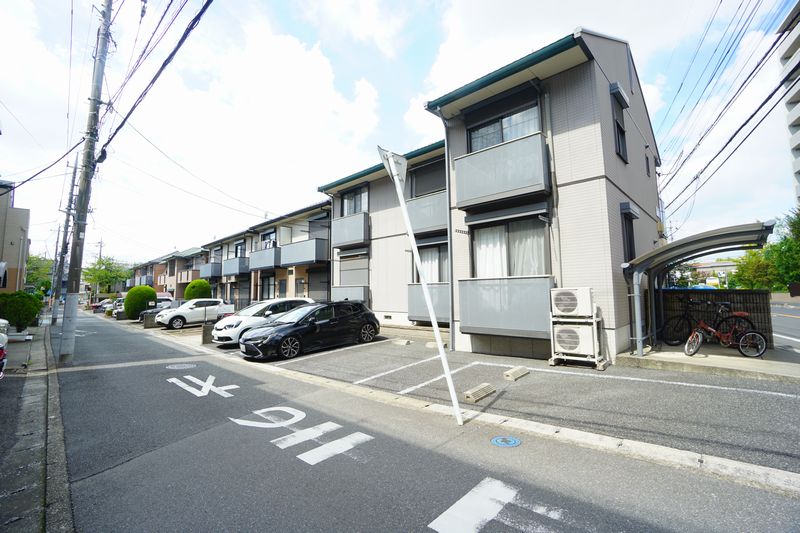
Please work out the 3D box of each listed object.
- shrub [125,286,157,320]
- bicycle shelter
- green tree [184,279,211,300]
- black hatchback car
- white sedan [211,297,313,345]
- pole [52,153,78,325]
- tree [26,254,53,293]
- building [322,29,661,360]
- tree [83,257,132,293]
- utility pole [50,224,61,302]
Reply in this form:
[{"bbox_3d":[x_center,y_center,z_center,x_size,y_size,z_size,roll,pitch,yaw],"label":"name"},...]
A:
[{"bbox_3d":[-21.648,2.972,27.784,2.650,2.940,2.650,-6,-7,44],"label":"shrub"},{"bbox_3d":[6.050,0.574,6.751,2.090,2.300,2.850,-6,-7,44],"label":"bicycle shelter"},{"bbox_3d":[-14.442,2.419,23.792,1.950,3.130,1.950,-6,-7,44],"label":"green tree"},{"bbox_3d":[-2.640,1.850,10.480,4.370,1.460,1.790,2,-6,-44],"label":"black hatchback car"},{"bbox_3d":[-4.820,1.960,12.500,1.700,1.520,4.000,-6,-6,40],"label":"white sedan"},{"bbox_3d":[-25.088,-2.194,25.054,0.380,12.900,0.380,-3,-7,44],"label":"pole"},{"bbox_3d":[-54.285,2.585,50.237,5.500,8.750,5.500,-6,-7,44],"label":"tree"},{"bbox_3d":[2.170,-1.437,12.957,11.550,8.100,8.600,-6,-7,44],"label":"building"},{"bbox_3d":[-48.322,2.839,55.247,8.000,8.960,8.000,-6,-7,44],"label":"tree"},{"bbox_3d":[-44.794,0.295,43.373,0.380,11.800,0.380,-4,-7,44],"label":"utility pole"}]

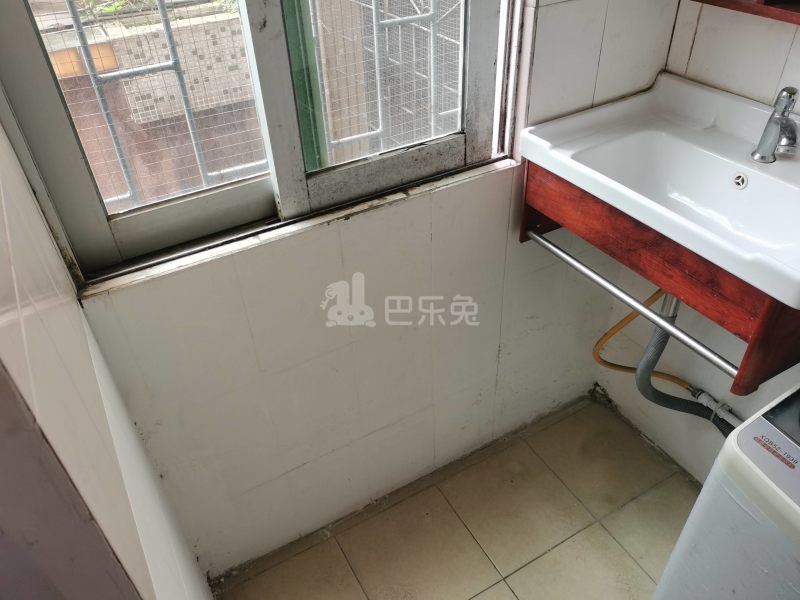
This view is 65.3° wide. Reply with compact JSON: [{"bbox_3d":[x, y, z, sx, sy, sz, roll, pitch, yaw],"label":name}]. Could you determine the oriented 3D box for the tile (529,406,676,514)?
[{"bbox_3d":[0.562,0.441,1.759,0.295,0.010,0.300,-21,42,-21],"label":"tile"}]

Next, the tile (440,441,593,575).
[{"bbox_3d":[0.303,0.540,1.652,0.300,0.010,0.300,-21,42,-21],"label":"tile"}]

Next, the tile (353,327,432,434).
[{"bbox_3d":[-0.011,0.178,1.460,0.200,0.305,0.010,-21,42,-21],"label":"tile"}]

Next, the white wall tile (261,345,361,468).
[{"bbox_3d":[-0.185,0.245,1.388,0.200,0.305,0.010,-21,42,-21],"label":"white wall tile"}]

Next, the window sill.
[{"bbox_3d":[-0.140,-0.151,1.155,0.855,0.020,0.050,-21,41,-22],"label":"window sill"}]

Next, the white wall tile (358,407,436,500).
[{"bbox_3d":[0.001,0.399,1.636,0.200,0.257,0.010,-21,42,-21],"label":"white wall tile"}]

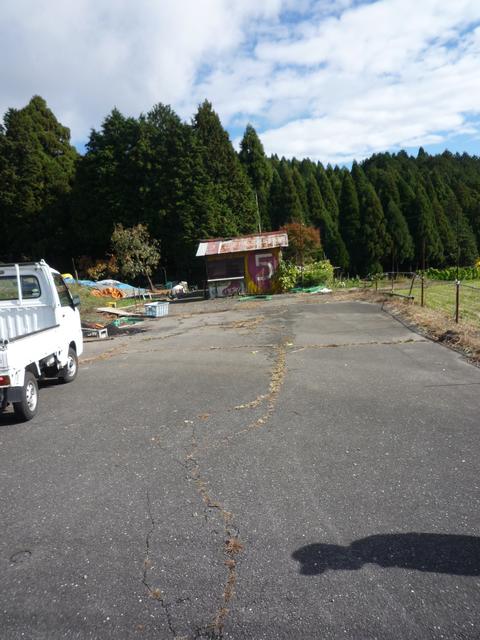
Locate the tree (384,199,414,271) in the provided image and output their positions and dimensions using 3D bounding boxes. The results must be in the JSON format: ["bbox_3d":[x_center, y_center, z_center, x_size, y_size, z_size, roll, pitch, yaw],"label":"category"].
[{"bbox_3d":[16.780,-8.860,48.625,3.160,7.680,3.160,0,6,0],"label":"tree"}]

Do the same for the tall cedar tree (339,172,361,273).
[{"bbox_3d":[11.957,-10.534,50.470,2.520,10.860,2.520,0,6,0],"label":"tall cedar tree"}]

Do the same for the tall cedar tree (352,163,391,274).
[{"bbox_3d":[14.062,-10.784,49.425,4.060,11.780,4.060,0,6,0],"label":"tall cedar tree"}]

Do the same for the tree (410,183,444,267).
[{"bbox_3d":[20.099,-9.980,49.547,3.640,9.290,3.640,0,6,0],"label":"tree"}]

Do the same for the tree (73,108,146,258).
[{"bbox_3d":[-9.222,-8.585,32.414,5.330,12.020,5.330,0,6,0],"label":"tree"}]

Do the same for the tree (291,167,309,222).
[{"bbox_3d":[6.875,-11.486,53.406,2.500,12.160,2.500,0,6,0],"label":"tree"}]

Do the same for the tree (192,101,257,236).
[{"bbox_3d":[-1.070,-8.751,31.901,4.420,12.290,4.420,0,6,0],"label":"tree"}]

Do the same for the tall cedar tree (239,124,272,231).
[{"bbox_3d":[1.321,-10.035,39.377,2.900,12.770,2.900,0,6,0],"label":"tall cedar tree"}]

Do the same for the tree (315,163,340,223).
[{"bbox_3d":[10.414,-11.873,54.390,2.970,12.500,2.970,0,6,0],"label":"tree"}]

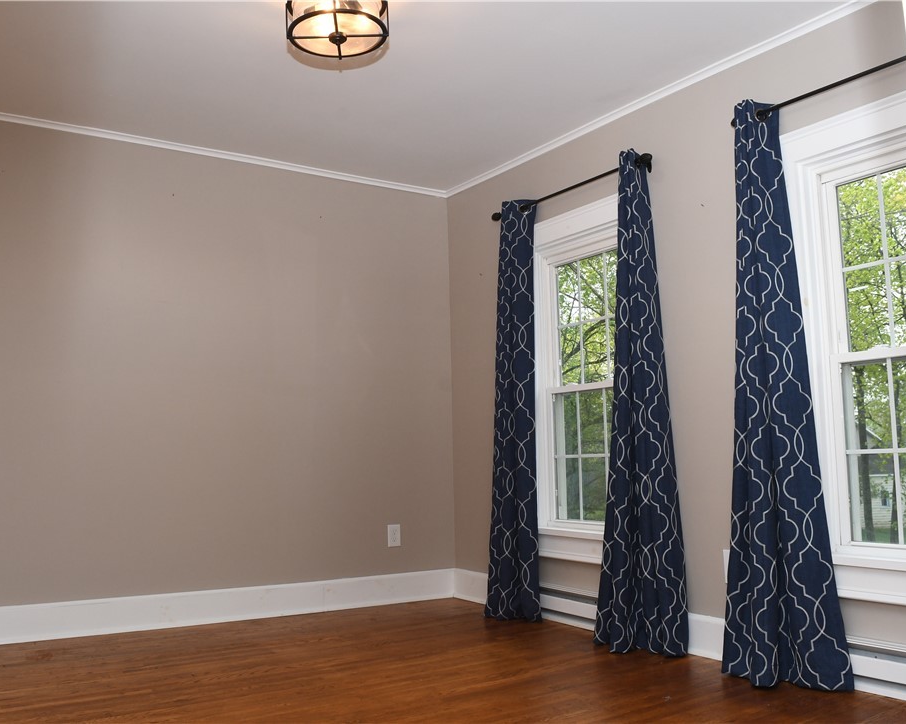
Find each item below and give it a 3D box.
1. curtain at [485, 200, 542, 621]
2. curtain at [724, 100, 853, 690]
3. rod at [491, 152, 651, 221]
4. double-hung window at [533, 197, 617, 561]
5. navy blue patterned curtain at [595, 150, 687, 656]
[{"bbox_3d":[0.316,0.222,4.185,0.160,2.140,0.350,4,-9,-36],"label":"curtain"},{"bbox_3d":[1.173,0.061,2.995,0.180,2.140,0.420,4,-9,-36],"label":"curtain"},{"bbox_3d":[0.553,-0.835,4.016,0.100,0.075,1.120,4,-9,-36],"label":"rod"},{"bbox_3d":[0.645,0.098,3.950,0.090,1.720,0.670,4,-9,-36],"label":"double-hung window"},{"bbox_3d":[0.791,0.132,3.522,0.170,2.140,0.400,4,-9,-36],"label":"navy blue patterned curtain"}]

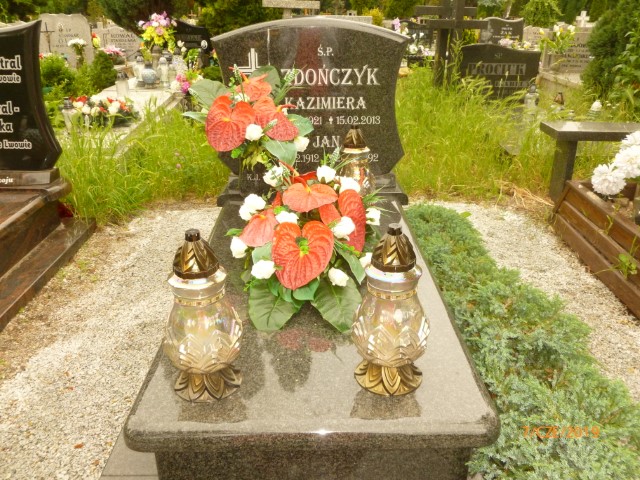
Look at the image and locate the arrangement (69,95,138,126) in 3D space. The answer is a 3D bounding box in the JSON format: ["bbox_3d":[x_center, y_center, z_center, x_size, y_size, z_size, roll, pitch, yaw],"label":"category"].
[{"bbox_3d":[-1.652,-0.988,3.950,0.520,0.190,0.320,-1,23,0],"label":"arrangement"}]

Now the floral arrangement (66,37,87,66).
[{"bbox_3d":[-2.587,-1.992,5.500,0.210,0.290,0.200,-1,23,0],"label":"floral arrangement"}]

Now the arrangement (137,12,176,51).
[{"bbox_3d":[-1.852,-2.376,5.900,0.420,0.420,0.380,-1,23,0],"label":"arrangement"}]

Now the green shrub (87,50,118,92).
[{"bbox_3d":[-2.059,-1.595,4.900,0.270,0.400,0.270,-1,23,0],"label":"green shrub"}]

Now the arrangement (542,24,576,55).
[{"bbox_3d":[2.902,-2.440,6.300,0.430,0.360,0.380,-1,23,0],"label":"arrangement"}]

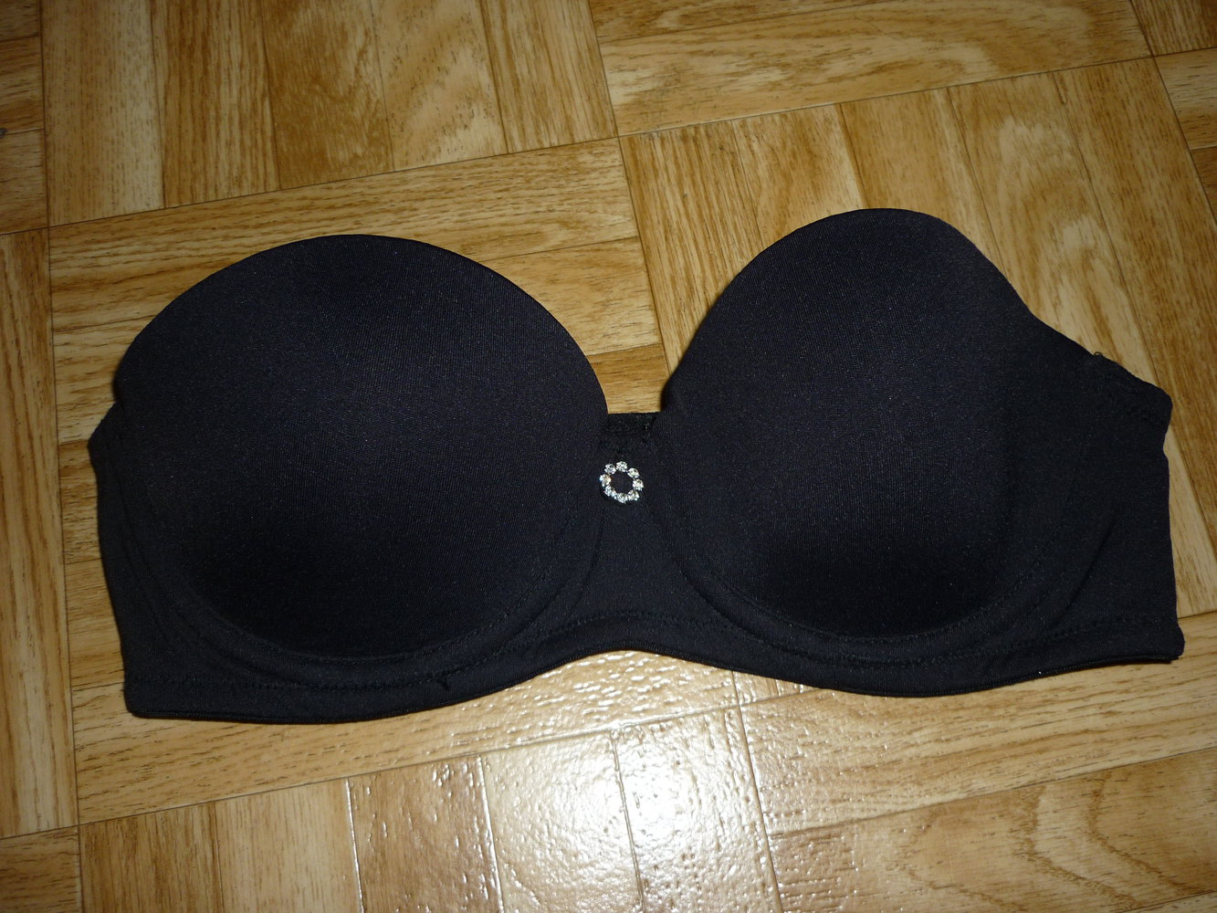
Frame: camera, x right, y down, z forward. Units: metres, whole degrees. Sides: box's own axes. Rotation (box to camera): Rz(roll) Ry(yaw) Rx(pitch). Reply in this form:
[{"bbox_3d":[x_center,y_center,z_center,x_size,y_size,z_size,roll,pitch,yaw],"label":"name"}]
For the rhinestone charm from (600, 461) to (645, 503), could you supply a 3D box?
[{"bbox_3d":[0.004,0.008,0.375,0.014,0.004,0.014,1,73,0],"label":"rhinestone charm"}]

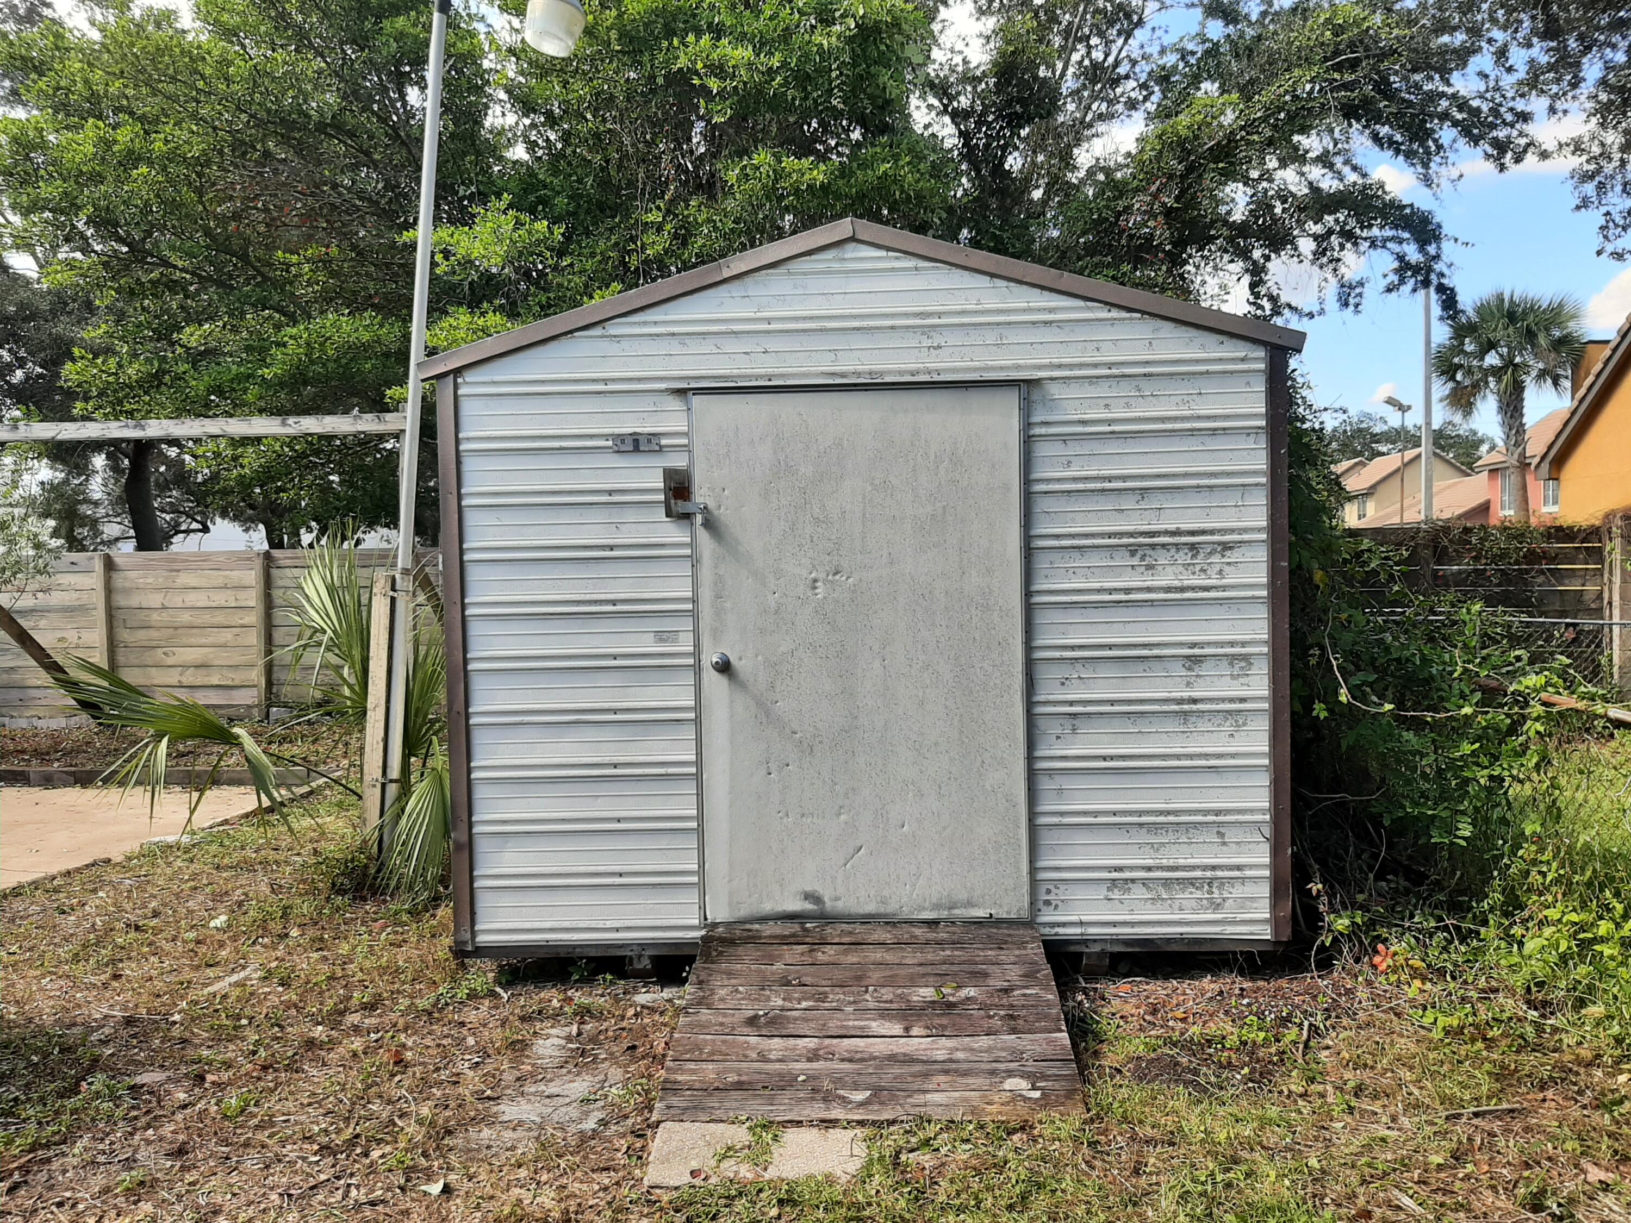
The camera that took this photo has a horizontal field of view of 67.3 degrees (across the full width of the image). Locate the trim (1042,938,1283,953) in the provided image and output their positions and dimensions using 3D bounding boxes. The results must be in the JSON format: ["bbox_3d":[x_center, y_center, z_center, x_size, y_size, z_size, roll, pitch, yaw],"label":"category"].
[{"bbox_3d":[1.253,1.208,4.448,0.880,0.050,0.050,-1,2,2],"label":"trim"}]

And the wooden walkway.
[{"bbox_3d":[0.173,1.270,3.929,1.220,0.260,1.090,-1,2,2],"label":"wooden walkway"}]

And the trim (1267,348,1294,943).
[{"bbox_3d":[1.658,0.125,4.401,0.080,2.130,0.075,-1,2,2],"label":"trim"}]

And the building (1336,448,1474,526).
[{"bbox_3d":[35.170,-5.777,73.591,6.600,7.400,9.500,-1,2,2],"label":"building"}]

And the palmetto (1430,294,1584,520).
[{"bbox_3d":[15.496,-3.522,27.333,3.550,7.400,3.500,-1,2,2],"label":"palmetto"}]

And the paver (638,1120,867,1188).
[{"bbox_3d":[-0.145,1.445,3.217,0.590,0.055,0.345,-1,2,2],"label":"paver"}]

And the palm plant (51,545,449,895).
[{"bbox_3d":[-2.803,0.495,6.381,2.100,1.750,1.500,-1,2,2],"label":"palm plant"}]

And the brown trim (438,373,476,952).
[{"bbox_3d":[-1.317,0.198,4.513,0.080,2.110,0.075,-1,2,2],"label":"brown trim"}]

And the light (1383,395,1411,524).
[{"bbox_3d":[19.561,-3.898,41.190,0.960,6.800,0.450,-1,2,2],"label":"light"}]

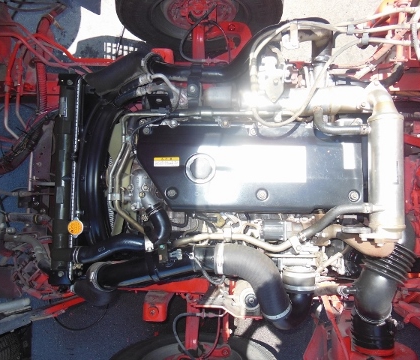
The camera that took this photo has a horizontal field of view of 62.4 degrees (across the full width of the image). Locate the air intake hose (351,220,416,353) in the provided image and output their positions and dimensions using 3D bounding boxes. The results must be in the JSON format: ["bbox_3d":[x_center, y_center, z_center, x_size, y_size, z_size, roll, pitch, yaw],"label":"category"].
[{"bbox_3d":[0.568,0.360,1.150,0.200,0.200,0.410,0,87,0],"label":"air intake hose"}]

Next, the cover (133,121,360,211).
[{"bbox_3d":[0.114,-0.035,1.010,0.635,0.100,0.250,0,87,0],"label":"cover"}]

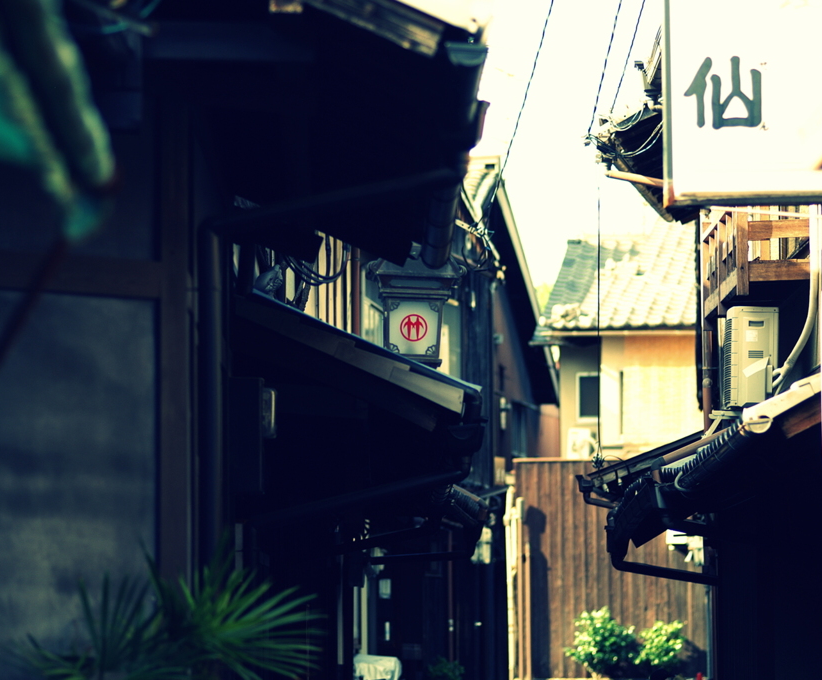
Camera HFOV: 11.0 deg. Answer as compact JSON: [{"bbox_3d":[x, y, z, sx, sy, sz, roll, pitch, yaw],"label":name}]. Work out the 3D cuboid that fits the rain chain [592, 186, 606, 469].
[{"bbox_3d":[1.080,-0.072,24.500,0.075,1.630,0.070,0,-4,0],"label":"rain chain"}]

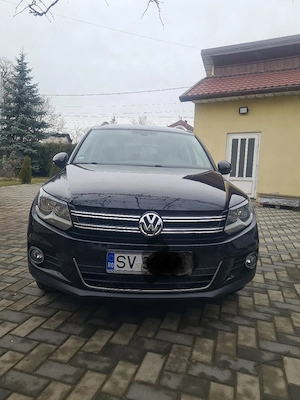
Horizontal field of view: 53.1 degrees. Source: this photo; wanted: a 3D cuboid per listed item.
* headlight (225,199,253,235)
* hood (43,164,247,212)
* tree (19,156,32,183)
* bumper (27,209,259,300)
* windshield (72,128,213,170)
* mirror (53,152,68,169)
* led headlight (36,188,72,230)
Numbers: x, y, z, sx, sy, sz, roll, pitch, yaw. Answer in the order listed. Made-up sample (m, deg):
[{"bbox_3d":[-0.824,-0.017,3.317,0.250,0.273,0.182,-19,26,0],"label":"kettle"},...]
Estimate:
[{"bbox_3d":[0.640,0.101,2.156,0.355,0.230,0.430,2,6,-3],"label":"headlight"},{"bbox_3d":[-0.022,-0.136,2.398,1.580,0.270,1.160,2,6,-3],"label":"hood"},{"bbox_3d":[-5.917,-1.438,14.300,0.620,1.350,0.620,2,6,-3],"label":"tree"},{"bbox_3d":[-0.017,0.393,2.070,1.760,0.530,0.550,2,6,-3],"label":"bumper"},{"bbox_3d":[-0.064,-0.574,3.300,1.460,0.520,0.910,2,6,-3],"label":"windshield"},{"bbox_3d":[-0.984,-0.430,3.283,0.200,0.180,0.170,2,6,-3],"label":"mirror"},{"bbox_3d":[-0.662,0.057,2.076,0.355,0.240,0.430,2,6,-3],"label":"led headlight"}]

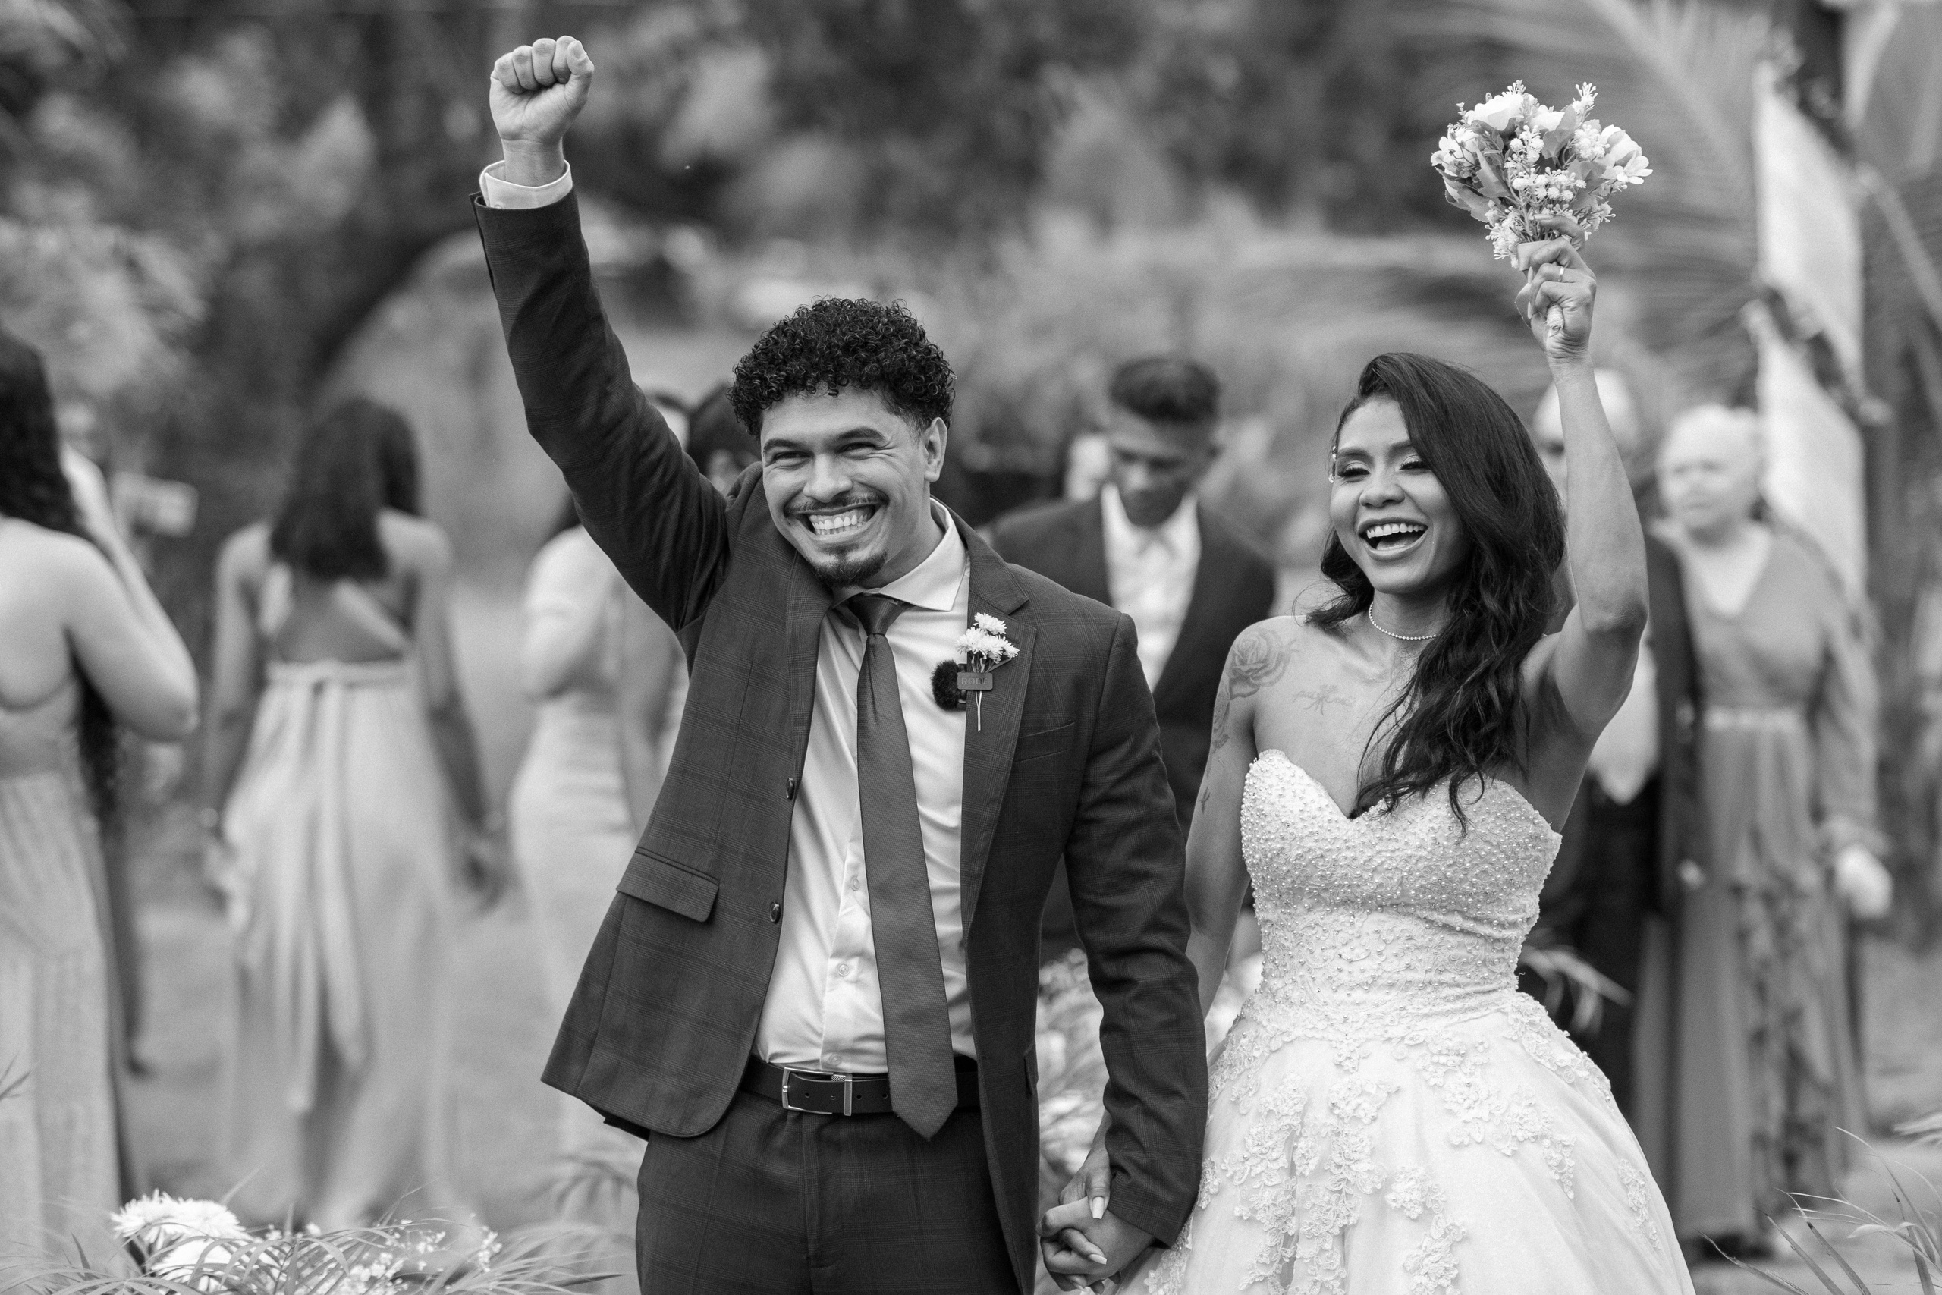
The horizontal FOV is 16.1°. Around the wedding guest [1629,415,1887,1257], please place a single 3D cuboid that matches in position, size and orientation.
[{"bbox_3d":[1.512,0.351,13.119,0.520,1.640,0.420,0,2,14],"label":"wedding guest"}]

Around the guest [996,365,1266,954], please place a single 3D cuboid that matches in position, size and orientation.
[{"bbox_3d":[0.272,0.371,11.319,0.540,1.720,0.360,0,2,-2],"label":"guest"}]

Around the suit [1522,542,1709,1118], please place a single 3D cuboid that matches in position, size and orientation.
[{"bbox_3d":[1.193,0.439,13.022,0.520,1.390,0.340,0,2,7],"label":"suit"}]

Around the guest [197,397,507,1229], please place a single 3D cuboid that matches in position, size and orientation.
[{"bbox_3d":[-1.232,0.329,13.619,0.600,1.650,0.450,0,2,9],"label":"guest"}]

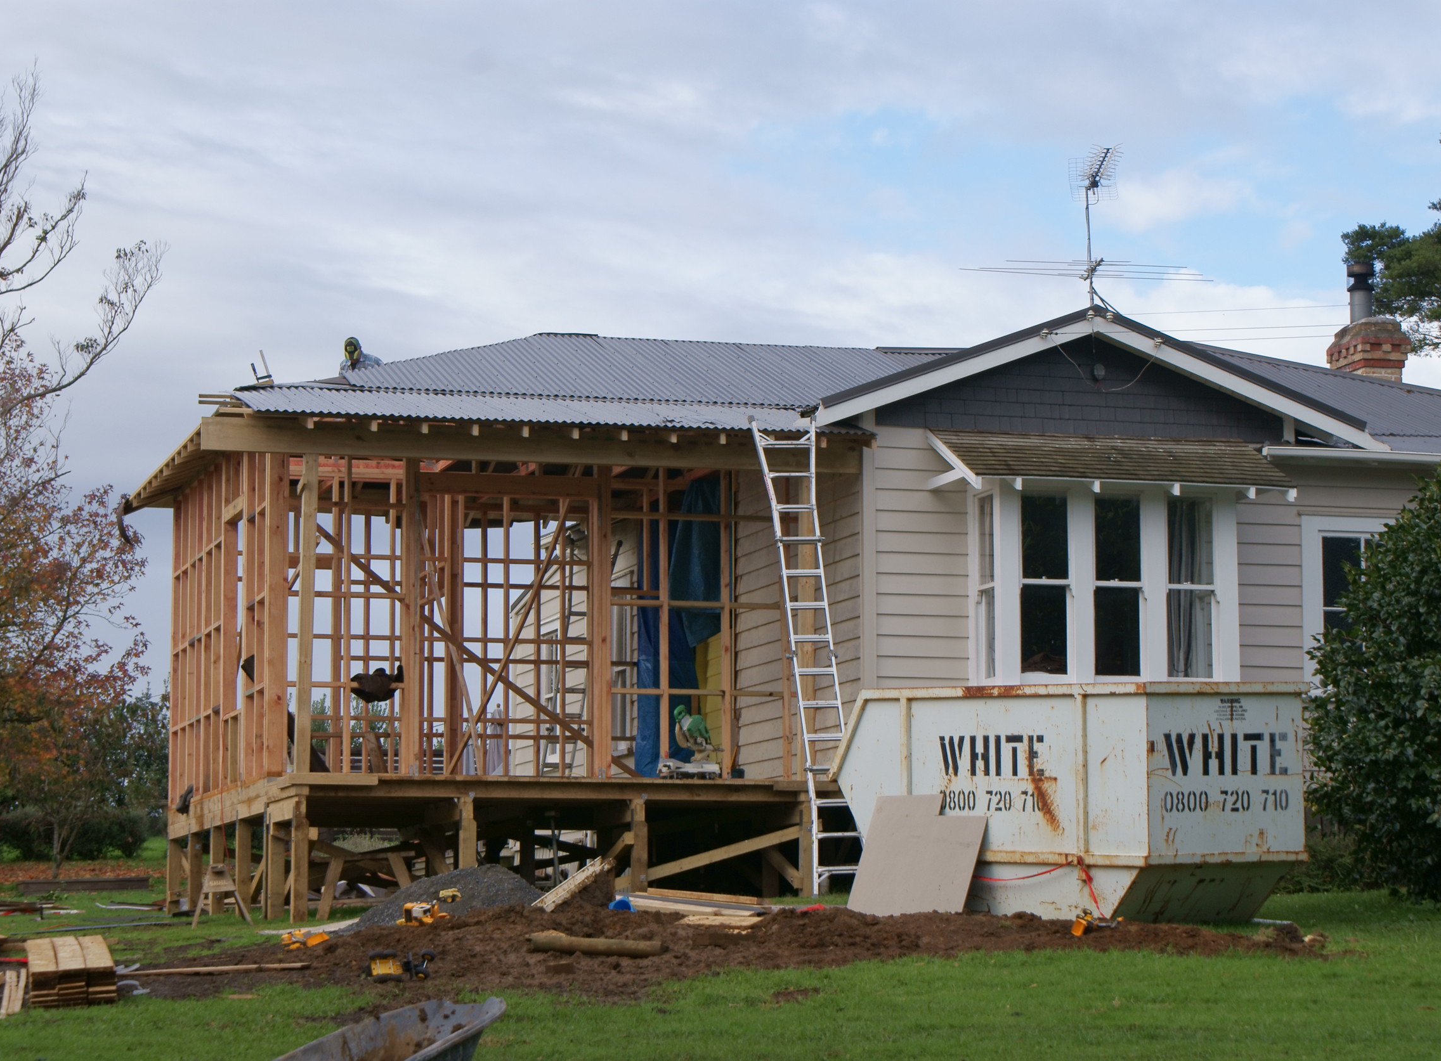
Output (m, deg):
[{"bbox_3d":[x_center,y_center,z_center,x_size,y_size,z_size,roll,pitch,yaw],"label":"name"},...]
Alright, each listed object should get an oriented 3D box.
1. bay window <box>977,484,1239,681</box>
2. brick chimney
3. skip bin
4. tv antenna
[{"bbox_3d":[3.485,0.593,32.736,2.300,1.950,0.720,2,-7,-17],"label":"bay window"},{"bbox_3d":[7.139,-2.145,39.843,0.559,1.626,0.933,2,-7,-17],"label":"brick chimney"},{"bbox_3d":[2.645,2.123,28.188,1.654,1.800,3.843,2,-4,-35],"label":"skip bin"},{"bbox_3d":[3.477,-2.812,32.799,2.402,1.414,1.600,1,-7,-9],"label":"tv antenna"}]

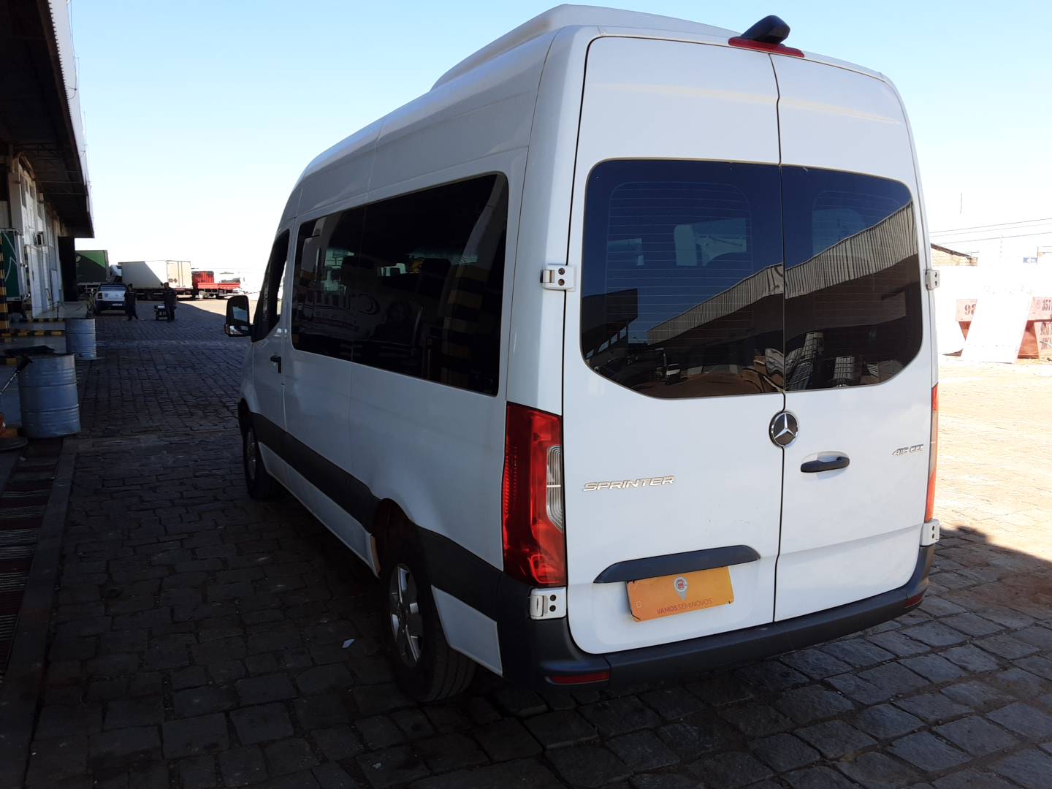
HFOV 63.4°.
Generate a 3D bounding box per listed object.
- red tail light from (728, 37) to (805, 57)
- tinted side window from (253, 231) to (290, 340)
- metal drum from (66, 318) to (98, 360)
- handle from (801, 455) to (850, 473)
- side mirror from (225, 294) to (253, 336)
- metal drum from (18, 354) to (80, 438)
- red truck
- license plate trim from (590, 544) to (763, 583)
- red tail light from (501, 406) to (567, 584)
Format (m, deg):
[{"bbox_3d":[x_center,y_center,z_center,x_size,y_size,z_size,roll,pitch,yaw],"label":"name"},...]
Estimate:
[{"bbox_3d":[0.787,-1.147,2.825,0.325,0.040,0.055,-4,7,-27],"label":"red tail light"},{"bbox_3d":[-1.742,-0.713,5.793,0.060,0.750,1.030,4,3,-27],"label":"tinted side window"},{"bbox_3d":[-9.968,-1.215,19.109,0.585,0.880,0.585,-4,8,-27],"label":"metal drum"},{"bbox_3d":[1.029,0.247,2.928,0.230,0.043,0.050,-4,7,-27],"label":"handle"},{"bbox_3d":[-2.072,-0.559,6.102,0.190,0.310,0.150,-4,7,-27],"label":"side mirror"},{"bbox_3d":[-5.395,0.019,9.645,0.585,0.880,0.585,-4,8,-27],"label":"metal drum"},{"bbox_3d":[-29.897,-10.612,82.000,2.250,2.750,6.400,-6,10,-42],"label":"red truck"},{"bbox_3d":[0.499,0.537,2.706,0.640,0.064,0.050,-4,7,-27],"label":"license plate trim"},{"bbox_3d":[0.024,0.304,2.548,0.170,0.560,0.140,-4,7,-27],"label":"red tail light"}]

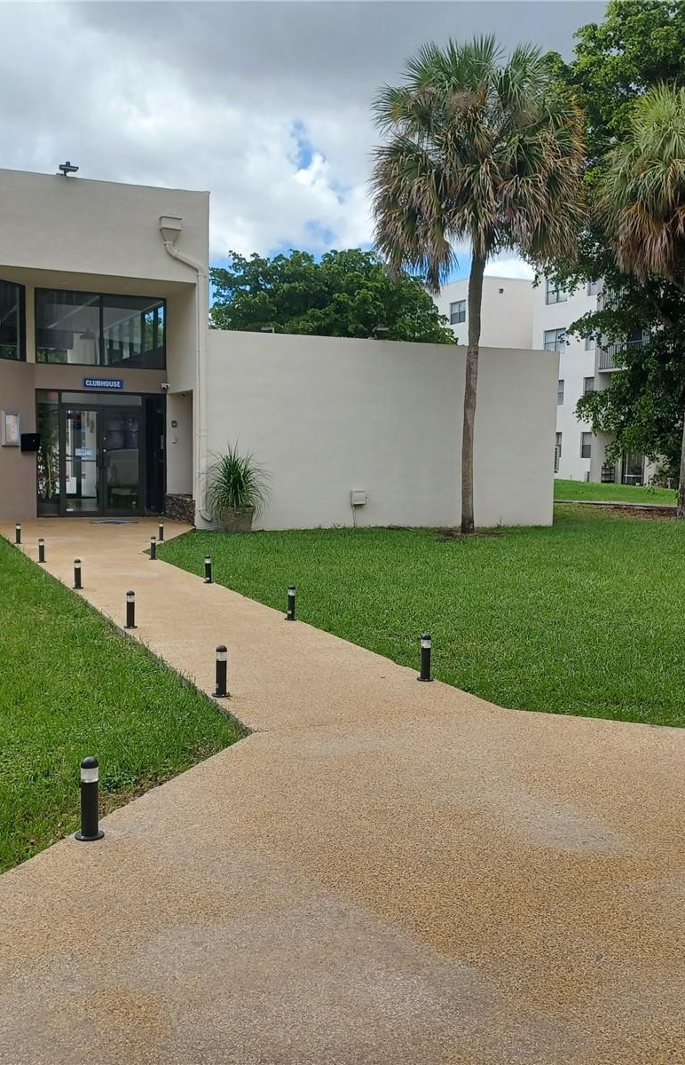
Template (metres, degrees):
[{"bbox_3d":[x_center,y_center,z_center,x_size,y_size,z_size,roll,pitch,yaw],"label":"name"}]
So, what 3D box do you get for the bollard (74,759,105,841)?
[{"bbox_3d":[-0.958,1.000,3.886,0.110,0.304,0.110,1,5,0],"label":"bollard"}]

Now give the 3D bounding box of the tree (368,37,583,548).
[{"bbox_3d":[2.418,-4.305,18.097,3.795,8.587,3.795,1,5,0],"label":"tree"}]

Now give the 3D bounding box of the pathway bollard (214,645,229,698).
[{"bbox_3d":[-0.717,0.818,6.096,0.106,0.298,0.106,1,5,0],"label":"pathway bollard"}]

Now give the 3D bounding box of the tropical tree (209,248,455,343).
[{"bbox_3d":[-0.384,-4.727,30.308,7.283,7.223,6.997,1,5,0],"label":"tropical tree"}]

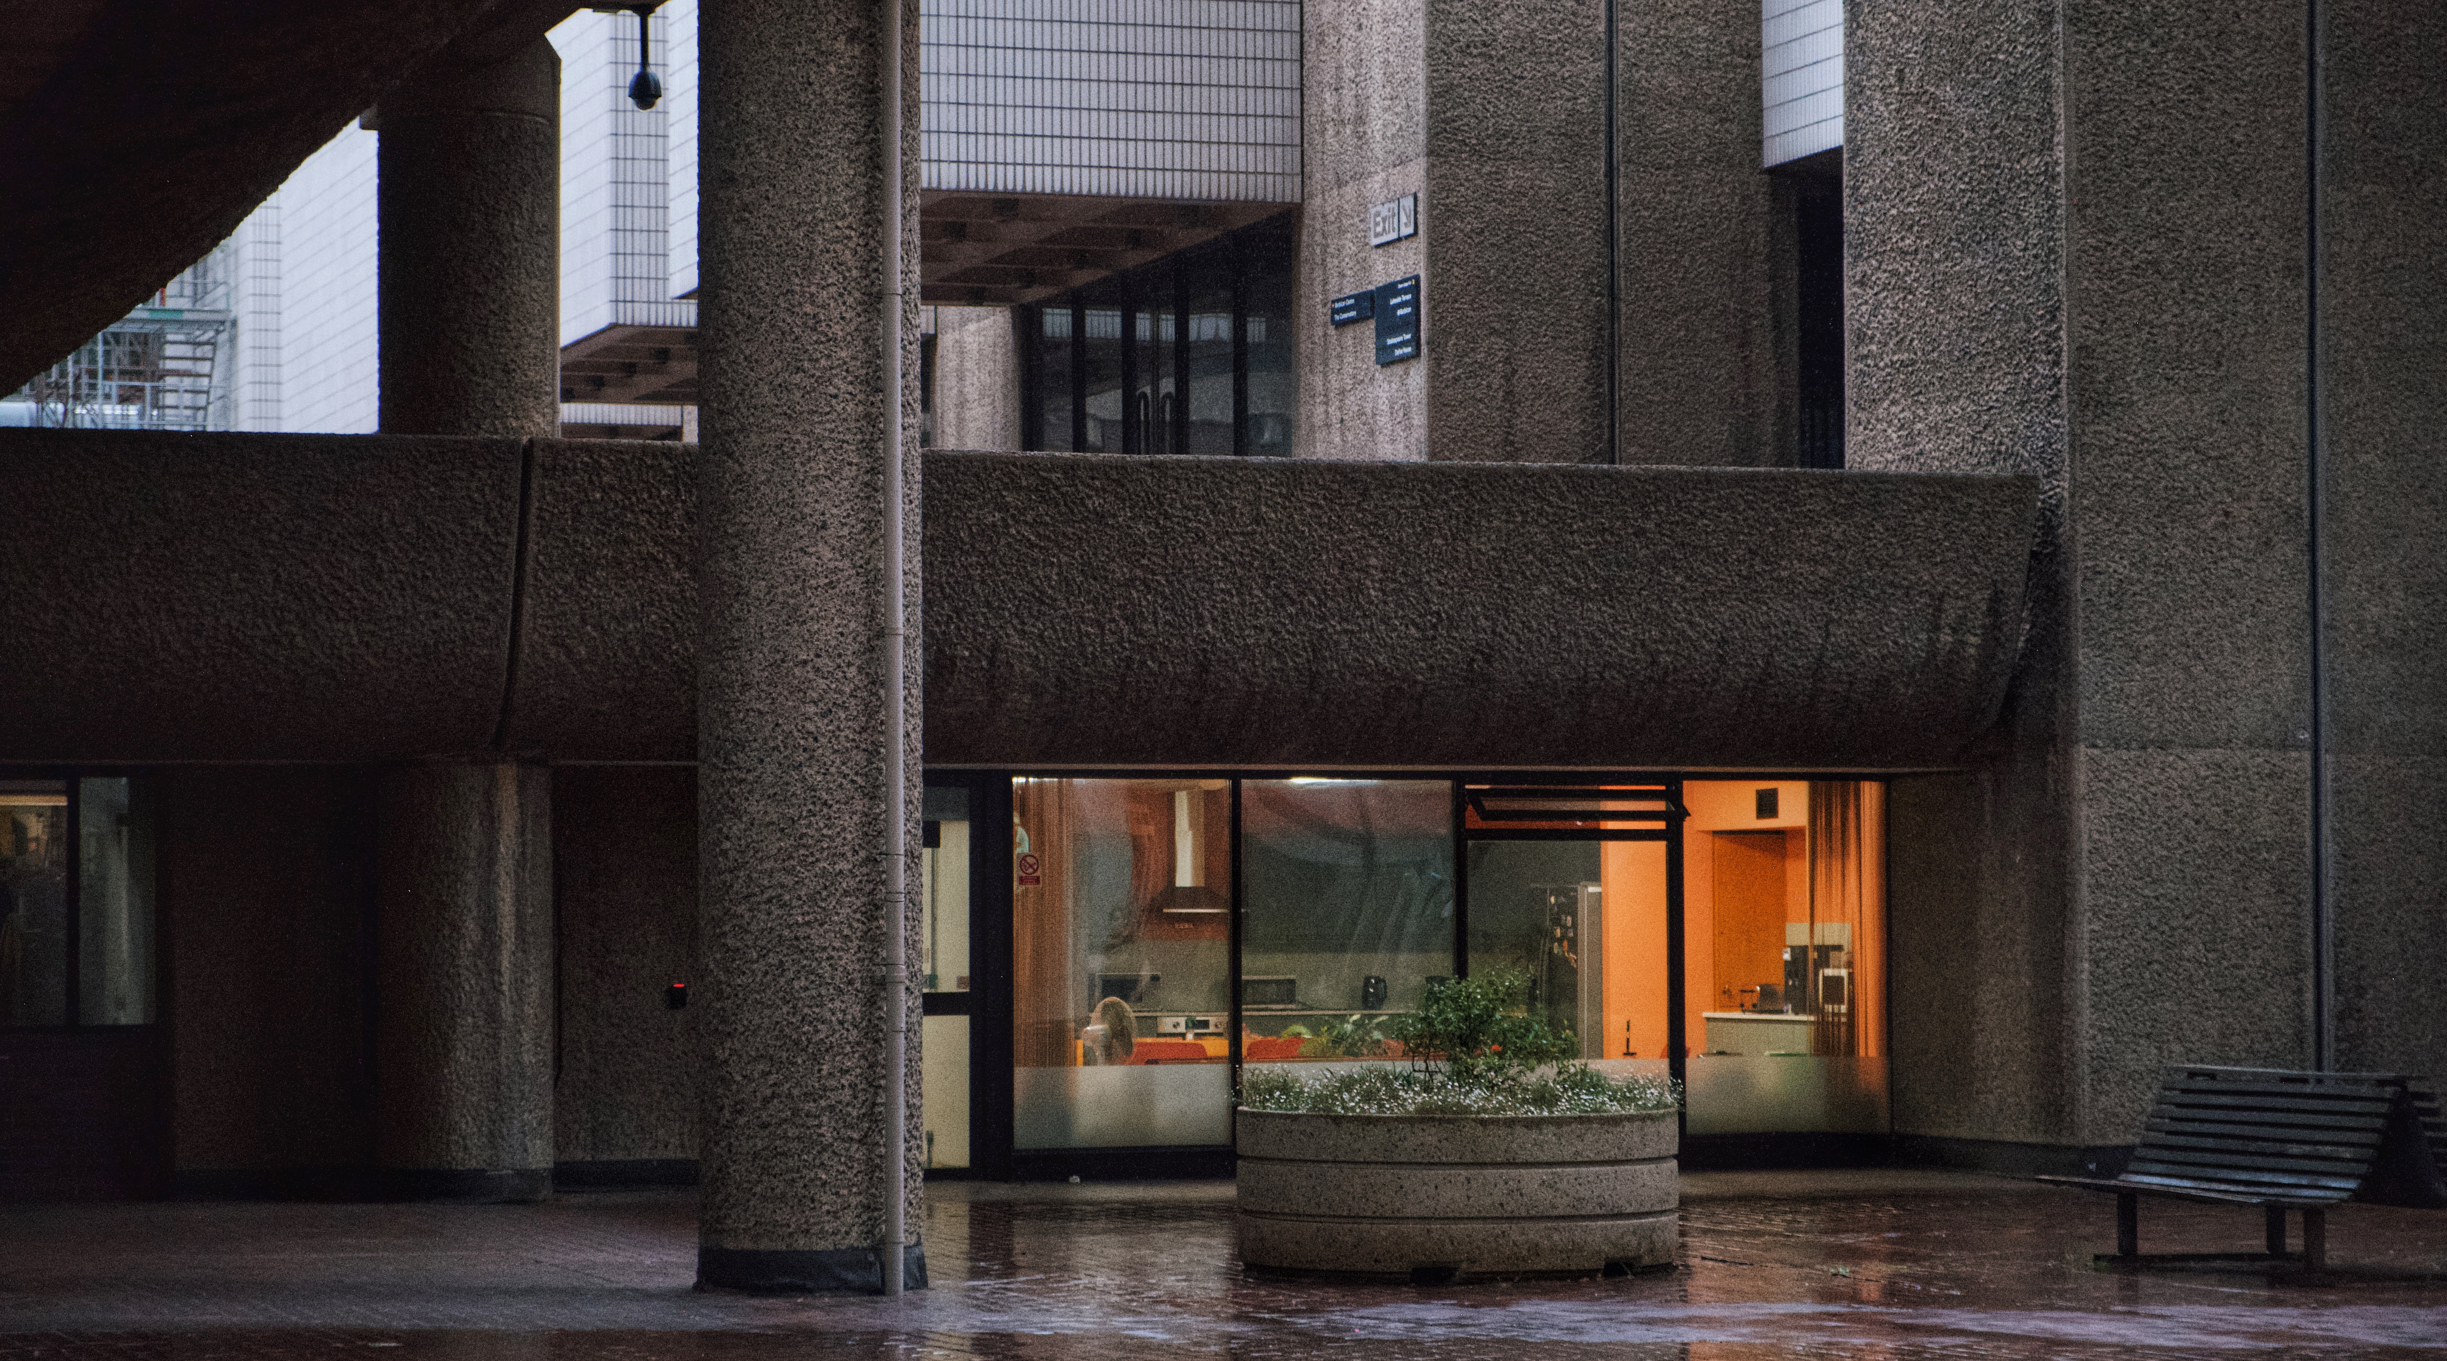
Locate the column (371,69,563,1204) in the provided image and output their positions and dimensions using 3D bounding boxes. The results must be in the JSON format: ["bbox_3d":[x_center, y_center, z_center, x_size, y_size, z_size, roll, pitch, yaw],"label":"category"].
[{"bbox_3d":[-4.144,-0.352,31.023,1.005,6.333,1.005,1,-2,-18],"label":"column"}]

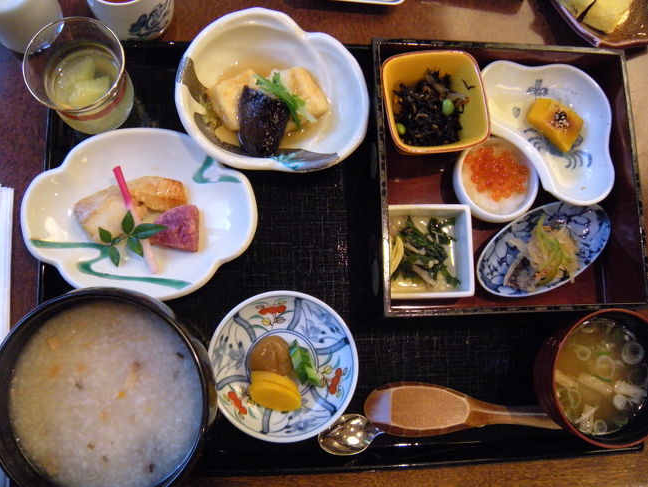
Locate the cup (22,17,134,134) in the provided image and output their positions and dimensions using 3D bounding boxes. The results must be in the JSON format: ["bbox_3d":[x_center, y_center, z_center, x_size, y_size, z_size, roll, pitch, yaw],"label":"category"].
[{"bbox_3d":[-0.188,-0.126,0.518,0.073,0.074,0.073,0,80,-7],"label":"cup"}]

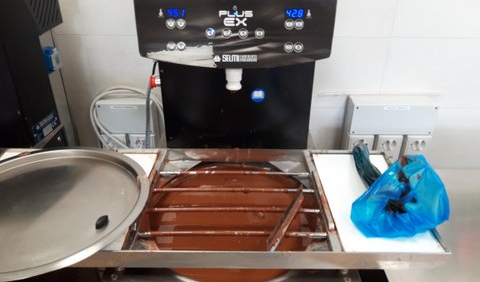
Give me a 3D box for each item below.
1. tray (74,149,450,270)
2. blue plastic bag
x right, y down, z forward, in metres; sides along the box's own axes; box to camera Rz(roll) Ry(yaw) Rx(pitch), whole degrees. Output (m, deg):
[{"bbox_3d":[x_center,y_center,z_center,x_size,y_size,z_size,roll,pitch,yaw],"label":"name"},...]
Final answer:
[{"bbox_3d":[-0.010,0.127,0.782,0.751,0.041,0.342,0,29,0],"label":"tray"},{"bbox_3d":[0.301,0.090,0.710,0.174,0.113,0.169,0,29,0],"label":"blue plastic bag"}]

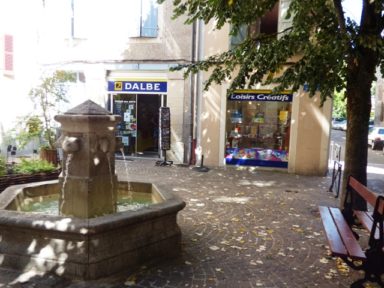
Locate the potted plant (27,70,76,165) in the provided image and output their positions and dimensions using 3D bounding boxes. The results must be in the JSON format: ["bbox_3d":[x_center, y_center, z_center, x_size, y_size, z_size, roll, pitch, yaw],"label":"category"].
[{"bbox_3d":[-3.715,-0.661,8.800,1.280,2.550,1.150,1,6,-6],"label":"potted plant"}]

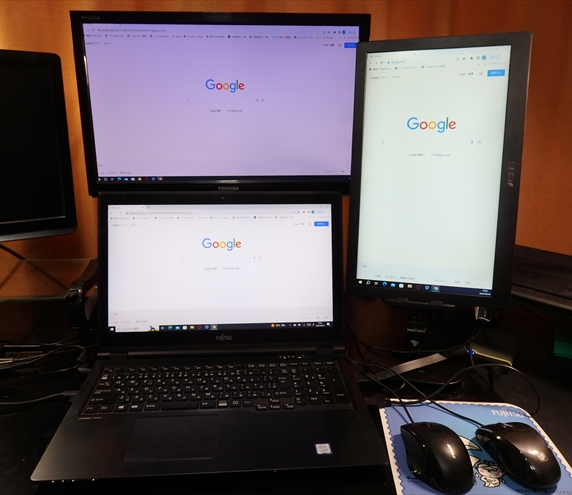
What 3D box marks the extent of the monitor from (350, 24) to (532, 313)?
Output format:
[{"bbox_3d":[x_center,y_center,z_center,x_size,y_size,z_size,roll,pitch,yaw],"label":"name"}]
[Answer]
[{"bbox_3d":[0.210,-0.105,0.690,0.235,0.372,0.012,4,6,17],"label":"monitor"}]

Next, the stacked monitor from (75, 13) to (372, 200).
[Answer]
[{"bbox_3d":[-0.110,-0.258,0.886,0.515,0.316,0.050,-1,15,-3],"label":"stacked monitor"}]

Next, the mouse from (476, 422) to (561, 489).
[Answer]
[{"bbox_3d":[0.277,0.233,0.563,0.061,0.038,0.102,-3,18,-12],"label":"mouse"}]

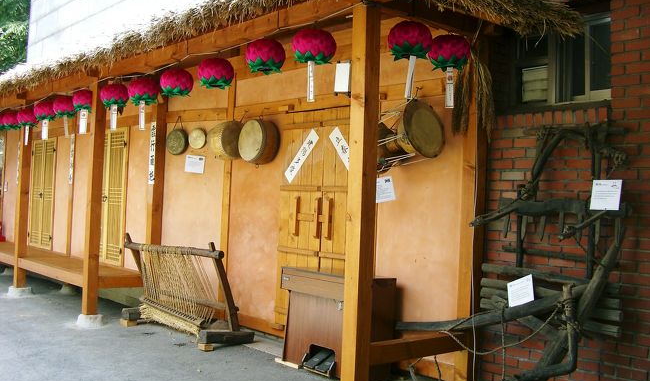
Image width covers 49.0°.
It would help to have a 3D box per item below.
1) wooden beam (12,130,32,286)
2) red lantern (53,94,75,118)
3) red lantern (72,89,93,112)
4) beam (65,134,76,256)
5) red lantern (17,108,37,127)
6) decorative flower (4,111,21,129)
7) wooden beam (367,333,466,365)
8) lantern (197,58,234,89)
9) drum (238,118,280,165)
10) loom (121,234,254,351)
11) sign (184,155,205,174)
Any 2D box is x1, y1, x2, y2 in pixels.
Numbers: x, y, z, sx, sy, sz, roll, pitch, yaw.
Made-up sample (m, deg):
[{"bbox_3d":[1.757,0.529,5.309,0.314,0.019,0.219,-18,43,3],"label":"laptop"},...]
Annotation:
[{"bbox_3d":[-3.859,0.064,9.100,0.120,2.400,0.120,3,-2,-41],"label":"wooden beam"},{"bbox_3d":[-2.914,-0.936,7.950,0.270,0.240,0.270,3,-2,-41],"label":"red lantern"},{"bbox_3d":[-2.763,-1.032,8.178,0.285,0.250,0.285,3,-1,-40],"label":"red lantern"},{"bbox_3d":[-3.578,0.054,10.124,0.100,1.740,0.150,3,-1,-40],"label":"beam"},{"bbox_3d":[-4.005,-0.984,9.618,0.280,0.255,0.280,3,-1,-40],"label":"red lantern"},{"bbox_3d":[-4.497,-1.010,10.215,0.280,0.255,0.280,3,-1,-40],"label":"decorative flower"},{"bbox_3d":[0.596,1.014,4.645,0.916,0.125,0.099,3,-2,-39],"label":"wooden beam"},{"bbox_3d":[-0.817,-0.881,5.370,0.270,0.240,0.270,2,-1,0],"label":"lantern"},{"bbox_3d":[-0.604,-0.449,6.609,0.212,0.394,0.394,3,-2,-42],"label":"drum"},{"bbox_3d":[-1.345,0.942,6.812,0.520,0.930,1.660,3,-2,-41],"label":"loom"},{"bbox_3d":[-1.443,-0.287,7.947,0.243,0.186,0.005,8,1,25],"label":"sign"}]

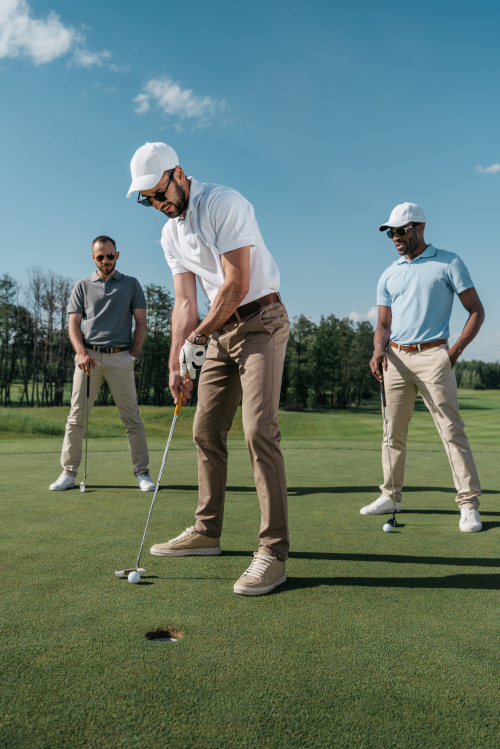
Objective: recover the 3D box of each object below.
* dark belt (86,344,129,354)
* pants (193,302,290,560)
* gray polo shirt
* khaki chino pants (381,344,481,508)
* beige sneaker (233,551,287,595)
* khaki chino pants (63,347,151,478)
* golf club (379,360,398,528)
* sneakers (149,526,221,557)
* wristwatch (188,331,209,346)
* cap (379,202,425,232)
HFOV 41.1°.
[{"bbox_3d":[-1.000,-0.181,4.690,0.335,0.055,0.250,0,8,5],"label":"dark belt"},{"bbox_3d":[-0.026,0.219,2.650,0.330,0.960,0.550,1,-1,-35],"label":"pants"},{"bbox_3d":[-1.016,-0.478,4.750,0.550,0.550,0.280,0,-1,-2],"label":"gray polo shirt"},{"bbox_3d":[0.965,0.263,3.665,0.580,0.900,0.290,0,-1,38],"label":"khaki chino pants"},{"bbox_3d":[0.051,0.718,2.463,0.108,0.122,0.300,0,-1,38],"label":"beige sneaker"},{"bbox_3d":[-1.038,0.271,4.750,0.600,0.940,0.290,0,-1,-2],"label":"khaki chino pants"},{"bbox_3d":[0.724,0.349,3.530,0.100,0.901,0.060,-10,-15,36],"label":"golf club"},{"bbox_3d":[-0.278,0.721,2.913,0.302,0.122,0.108,0,0,1],"label":"sneakers"},{"bbox_3d":[-0.196,-0.137,2.540,0.068,0.042,0.060,28,-3,-16],"label":"wristwatch"},{"bbox_3d":[0.840,-0.851,3.610,0.265,0.145,0.180,-15,9,-39],"label":"cap"}]

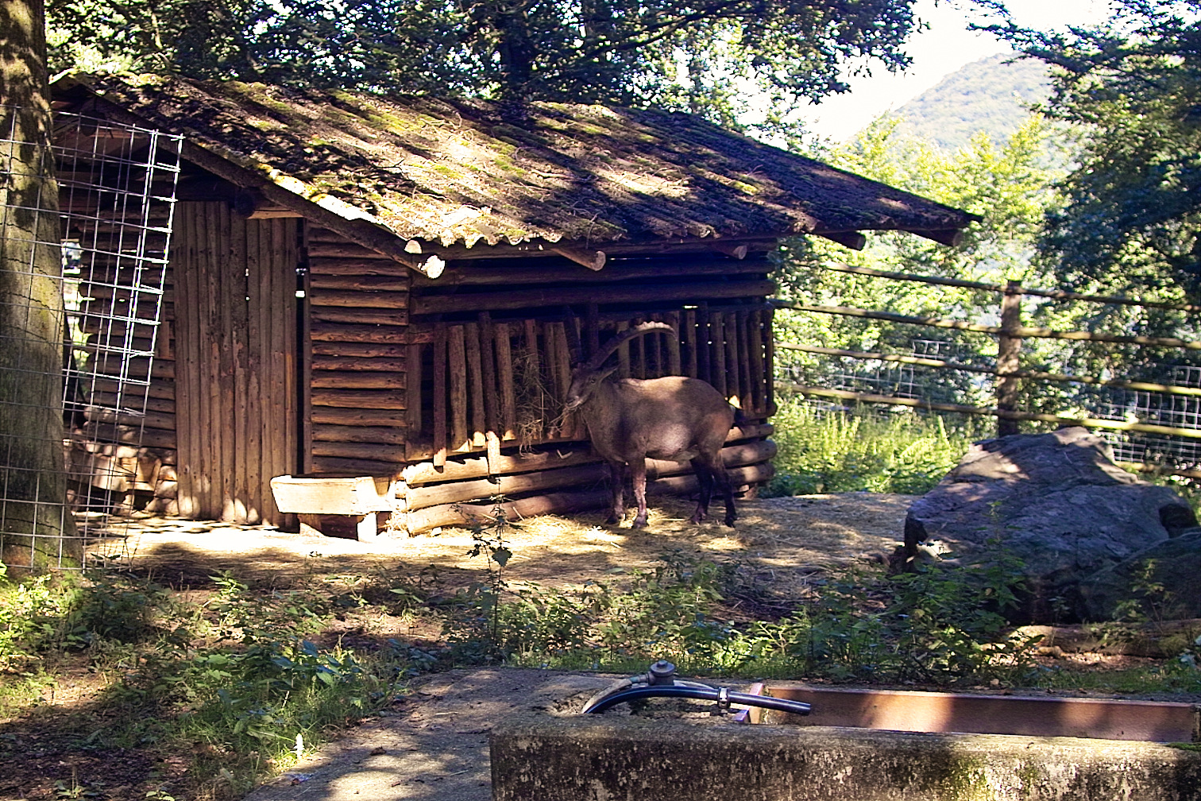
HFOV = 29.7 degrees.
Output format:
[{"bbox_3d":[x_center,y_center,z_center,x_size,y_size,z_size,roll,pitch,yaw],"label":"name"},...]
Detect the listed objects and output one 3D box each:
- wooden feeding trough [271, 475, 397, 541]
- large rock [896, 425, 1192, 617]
[{"bbox_3d":[-1.590,0.623,13.495,0.610,0.360,0.400,2,5,23],"label":"wooden feeding trough"},{"bbox_3d":[2.260,0.583,11.635,1.450,0.800,1.350,0,5,5],"label":"large rock"}]

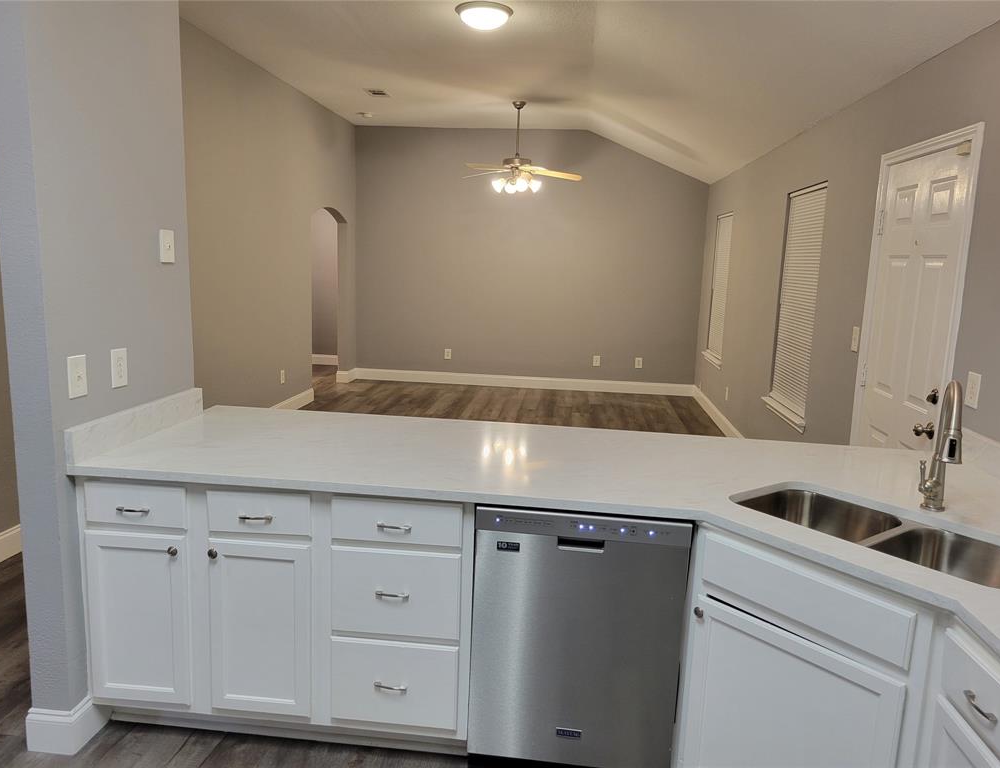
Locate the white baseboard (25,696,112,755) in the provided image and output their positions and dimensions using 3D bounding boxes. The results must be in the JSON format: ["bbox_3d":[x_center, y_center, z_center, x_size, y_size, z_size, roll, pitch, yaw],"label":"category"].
[{"bbox_3d":[-1.379,1.063,2.467,0.150,0.135,0.178,3,10,6],"label":"white baseboard"}]

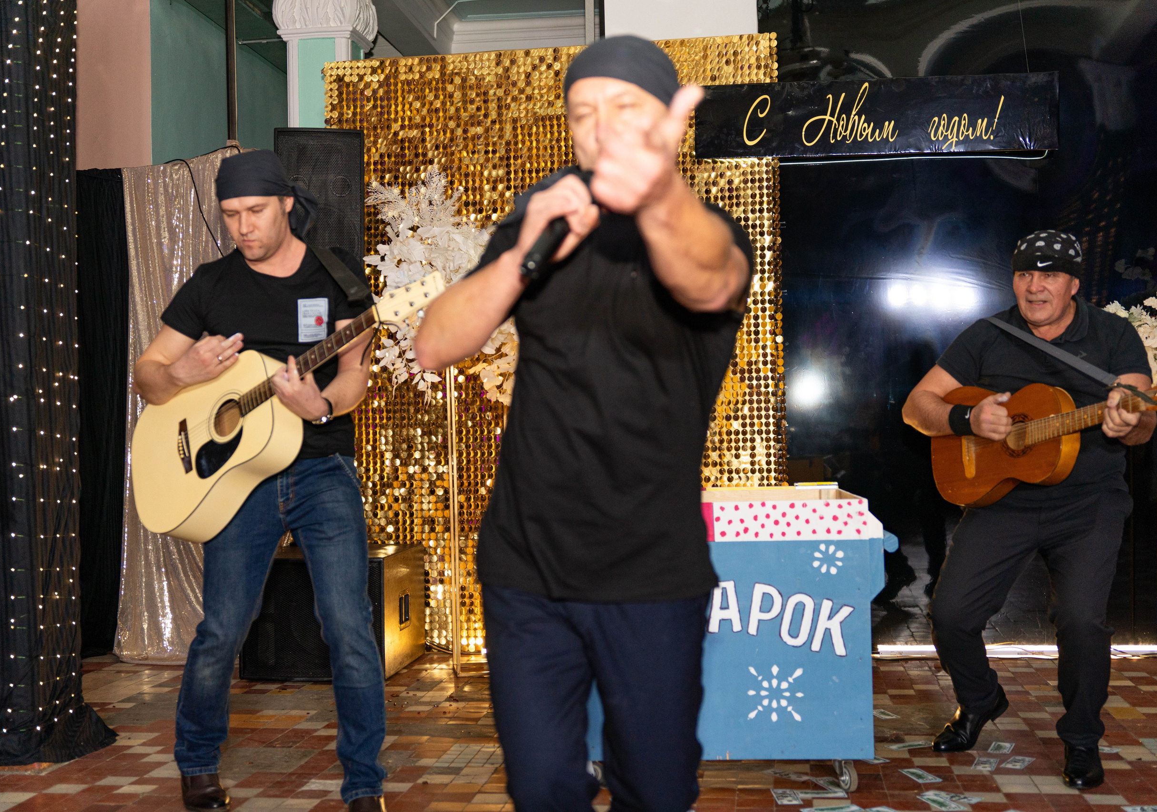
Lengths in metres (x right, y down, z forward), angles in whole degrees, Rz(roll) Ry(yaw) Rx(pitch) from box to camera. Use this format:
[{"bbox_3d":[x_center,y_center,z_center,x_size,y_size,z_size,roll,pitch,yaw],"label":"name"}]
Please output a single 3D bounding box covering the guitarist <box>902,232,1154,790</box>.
[{"bbox_3d":[1.300,0.278,4.007,0.707,1.530,0.646,-2,-1,18],"label":"guitarist"}]

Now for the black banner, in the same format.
[{"bbox_3d":[1.259,-1.228,5.913,1.525,0.328,0.061,-1,-1,7],"label":"black banner"}]

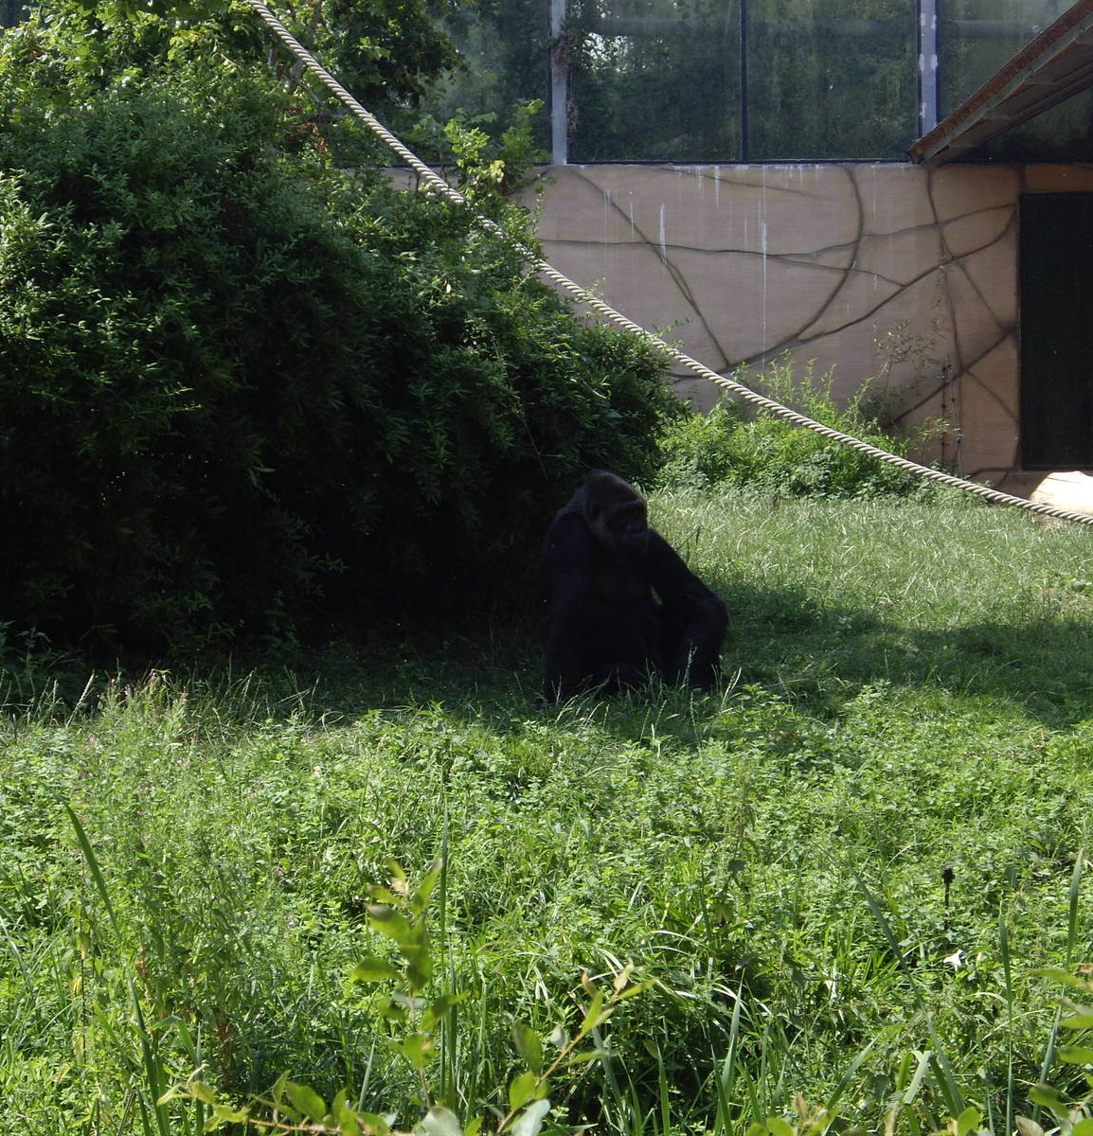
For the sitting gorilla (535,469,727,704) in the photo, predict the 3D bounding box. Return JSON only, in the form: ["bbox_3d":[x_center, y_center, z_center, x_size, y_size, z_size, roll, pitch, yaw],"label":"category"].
[{"bbox_3d":[0.422,0.089,24.200,0.780,1.060,0.740,-3,4,-37],"label":"sitting gorilla"}]

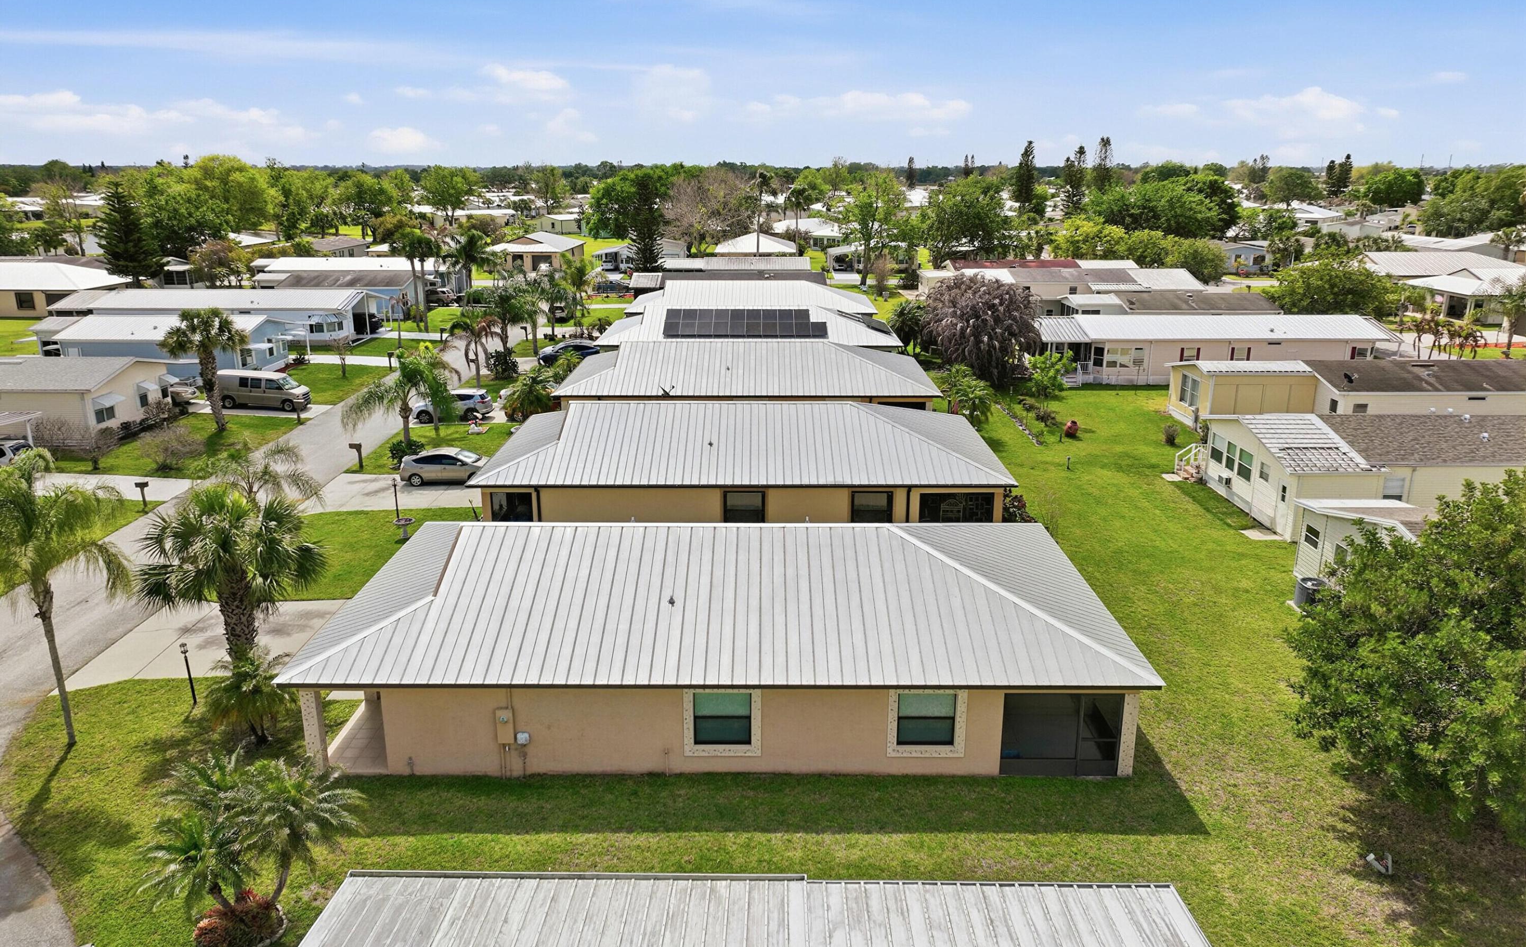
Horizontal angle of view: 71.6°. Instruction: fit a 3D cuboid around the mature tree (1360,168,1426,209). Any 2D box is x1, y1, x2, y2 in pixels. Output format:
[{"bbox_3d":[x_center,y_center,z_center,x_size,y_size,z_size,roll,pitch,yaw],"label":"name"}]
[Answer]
[{"bbox_3d":[191.618,-86.147,321.553,17.263,13.482,15.536,0,16,0],"label":"mature tree"}]

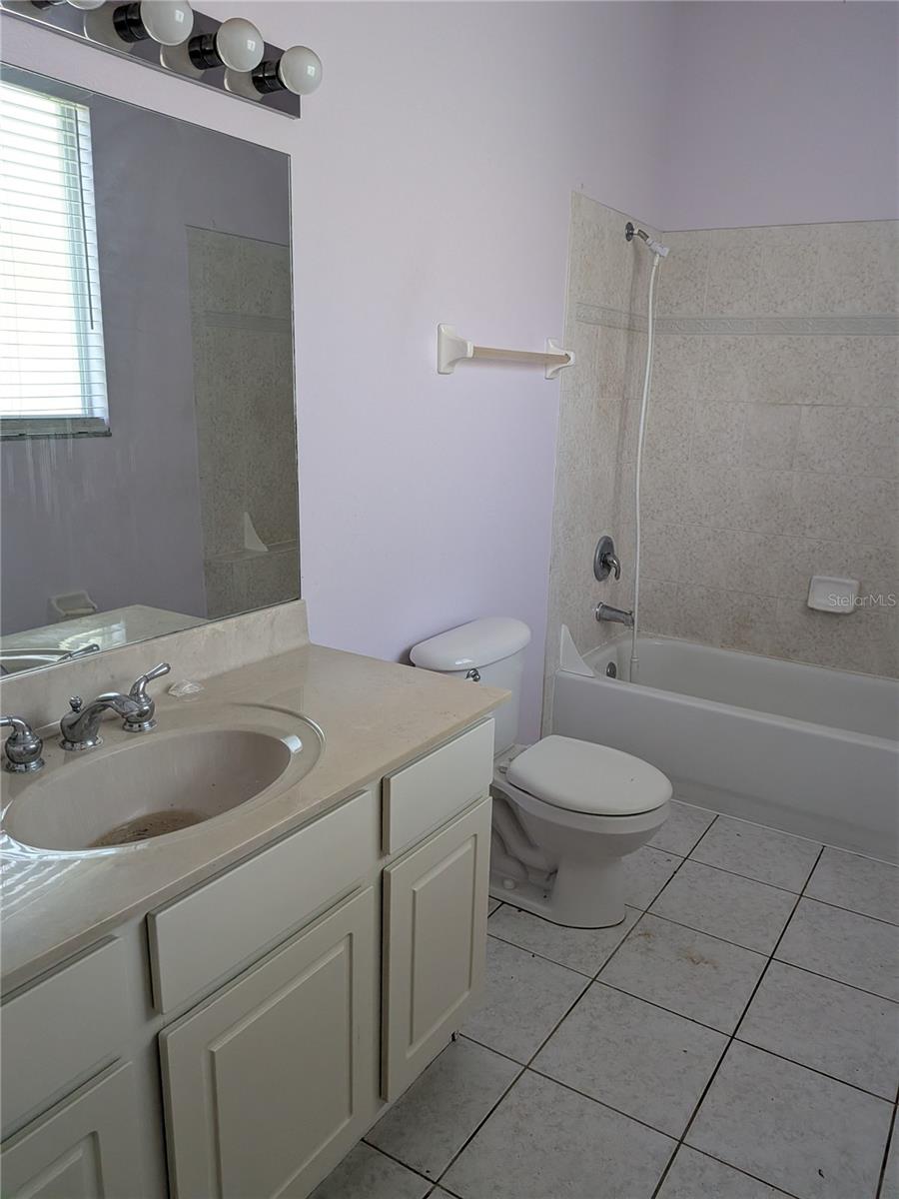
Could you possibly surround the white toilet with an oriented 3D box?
[{"bbox_3d":[0.280,0.493,2.349,0.715,0.703,0.510,11,17,33],"label":"white toilet"}]

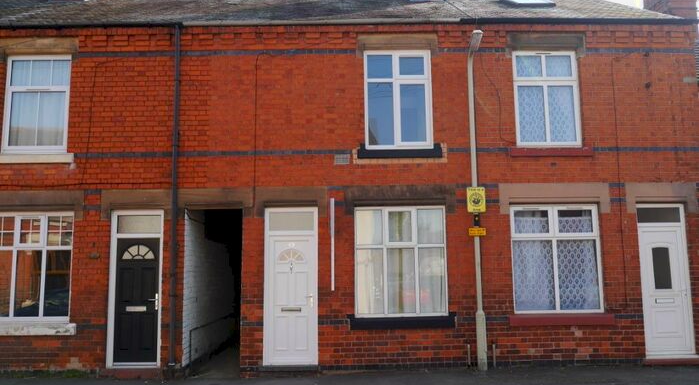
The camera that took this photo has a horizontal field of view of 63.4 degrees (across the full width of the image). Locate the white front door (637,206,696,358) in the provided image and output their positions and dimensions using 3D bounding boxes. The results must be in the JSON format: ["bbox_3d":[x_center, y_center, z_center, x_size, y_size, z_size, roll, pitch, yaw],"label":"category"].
[{"bbox_3d":[5.070,1.409,9.147,0.834,2.449,0.080,-1,-7,-1],"label":"white front door"}]

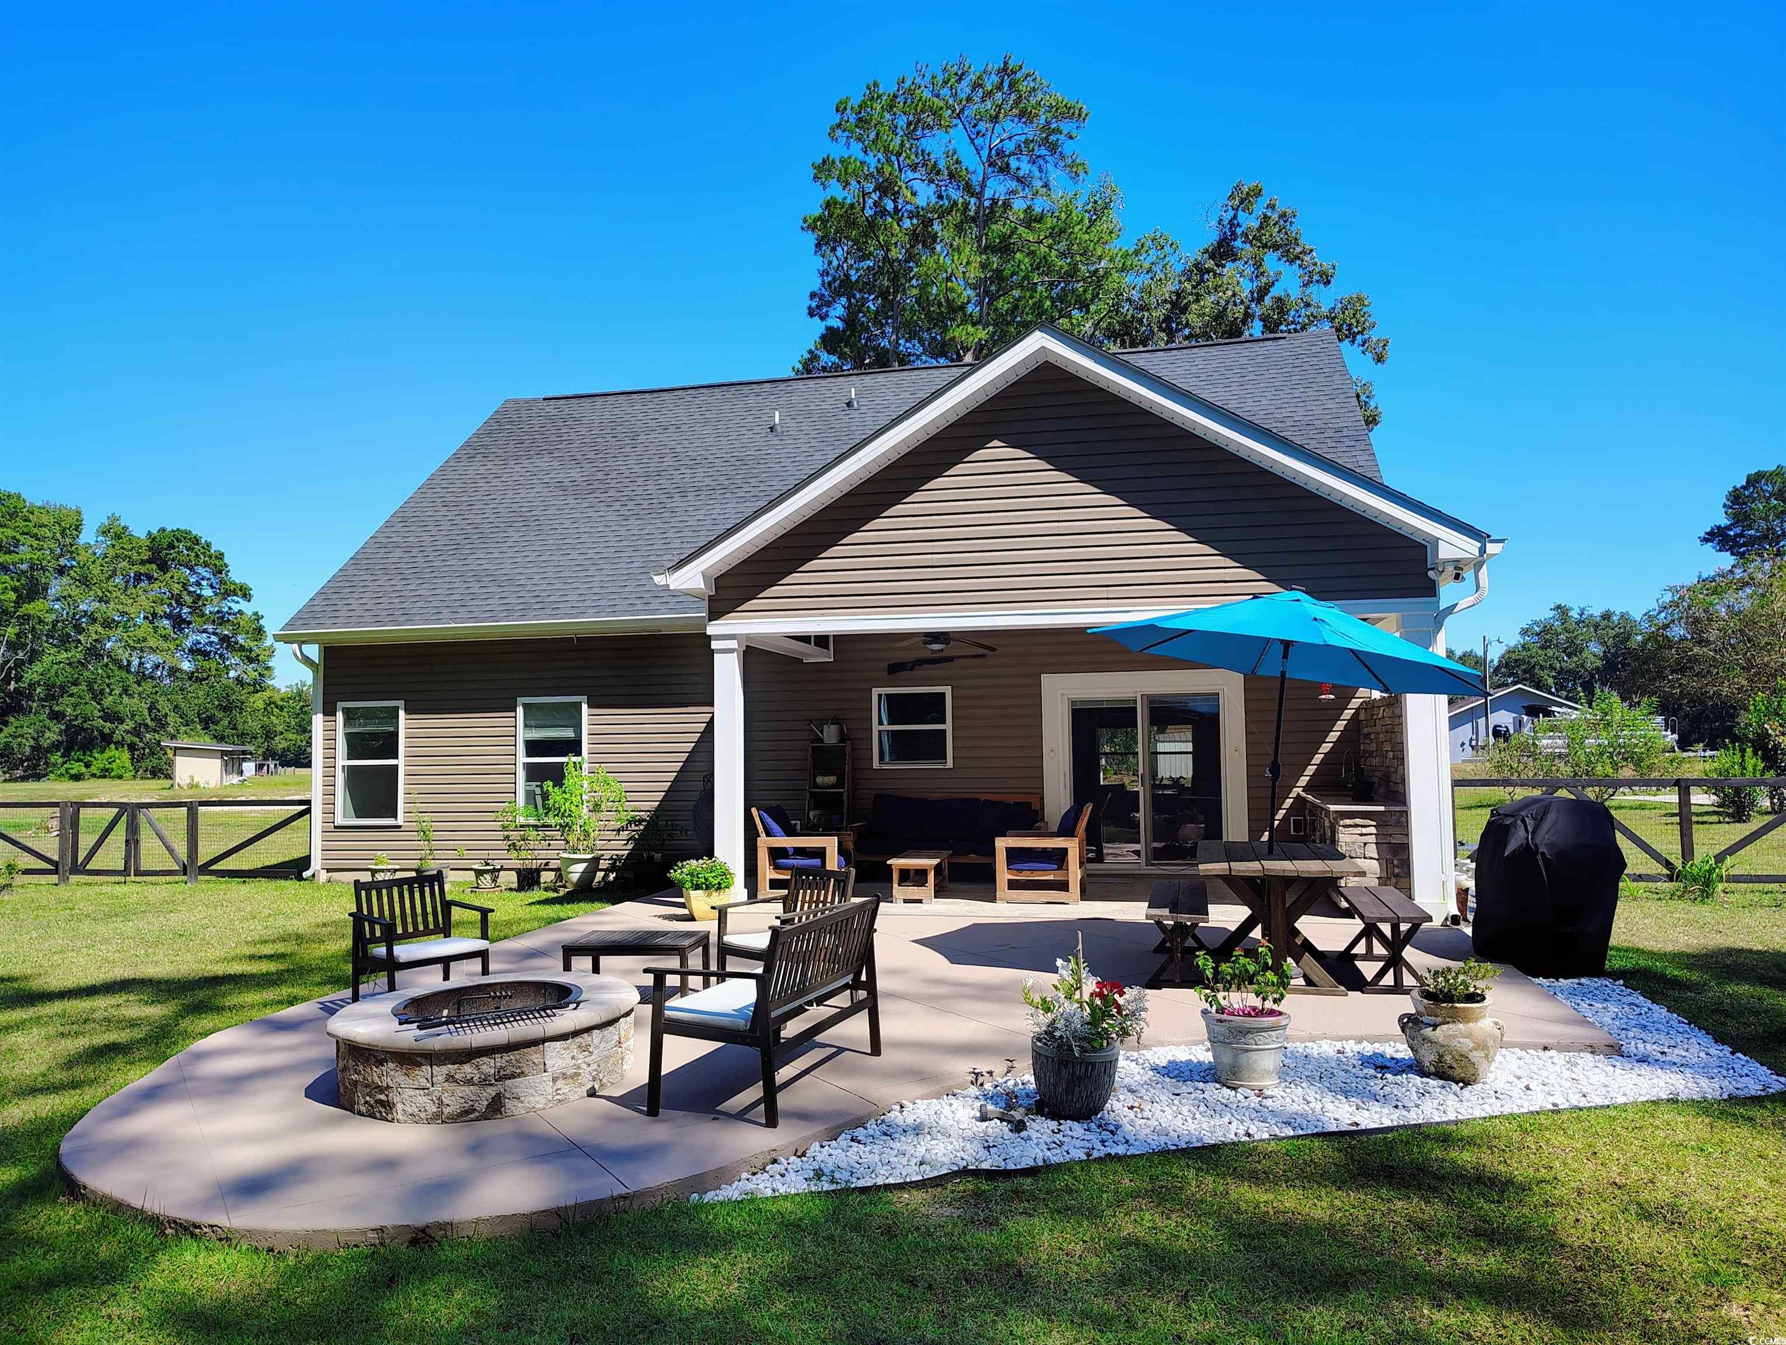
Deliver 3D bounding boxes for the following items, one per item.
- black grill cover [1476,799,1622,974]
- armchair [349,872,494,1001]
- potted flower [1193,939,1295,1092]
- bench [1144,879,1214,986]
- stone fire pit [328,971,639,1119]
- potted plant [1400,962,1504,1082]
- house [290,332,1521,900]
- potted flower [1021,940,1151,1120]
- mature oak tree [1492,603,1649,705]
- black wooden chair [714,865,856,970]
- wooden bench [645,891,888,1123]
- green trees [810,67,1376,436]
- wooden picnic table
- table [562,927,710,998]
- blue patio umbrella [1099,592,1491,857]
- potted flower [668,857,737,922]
[{"bbox_3d":[4.620,1.466,8.830,0.630,1.180,1.150,-1,-3,6],"label":"black grill cover"},{"bbox_3d":[-2.719,1.586,7.151,0.620,0.800,0.650,3,-5,-44],"label":"armchair"},{"bbox_3d":[1.570,1.526,5.587,0.416,0.612,0.416,-1,-4,11],"label":"potted flower"},{"bbox_3d":[1.915,1.734,8.247,0.375,0.475,1.950,-2,-4,14],"label":"bench"},{"bbox_3d":[-1.965,1.790,6.020,1.430,0.375,1.430,-1,-3,0],"label":"stone fire pit"},{"bbox_3d":[2.497,1.558,5.571,0.439,0.521,0.410,-1,-4,11],"label":"potted plant"},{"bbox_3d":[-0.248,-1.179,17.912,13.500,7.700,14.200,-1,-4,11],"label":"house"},{"bbox_3d":[0.793,1.466,5.161,0.490,0.698,0.490,-1,-4,11],"label":"potted flower"},{"bbox_3d":[50.000,0.570,92.000,12.500,11.200,12.500,-1,-3,0],"label":"mature oak tree"},{"bbox_3d":[-0.616,1.558,7.206,0.620,0.800,0.650,-4,-5,42],"label":"black wooden chair"},{"bbox_3d":[-0.536,1.459,5.617,0.650,0.800,1.270,-2,-4,19],"label":"wooden bench"},{"bbox_3d":[6.099,-7.751,38.038,17.000,23.418,11.000,-1,-4,9],"label":"green trees"},{"bbox_3d":[2.503,1.574,8.147,0.940,0.765,2.000,-2,-4,14],"label":"wooden picnic table"},{"bbox_3d":[-1.542,1.806,7.517,0.760,0.370,0.670,-1,-4,9],"label":"table"},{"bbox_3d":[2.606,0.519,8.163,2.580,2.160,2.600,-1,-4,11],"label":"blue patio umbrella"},{"bbox_3d":[-1.735,1.975,11.300,0.610,0.570,0.580,0,-3,-11],"label":"potted flower"}]

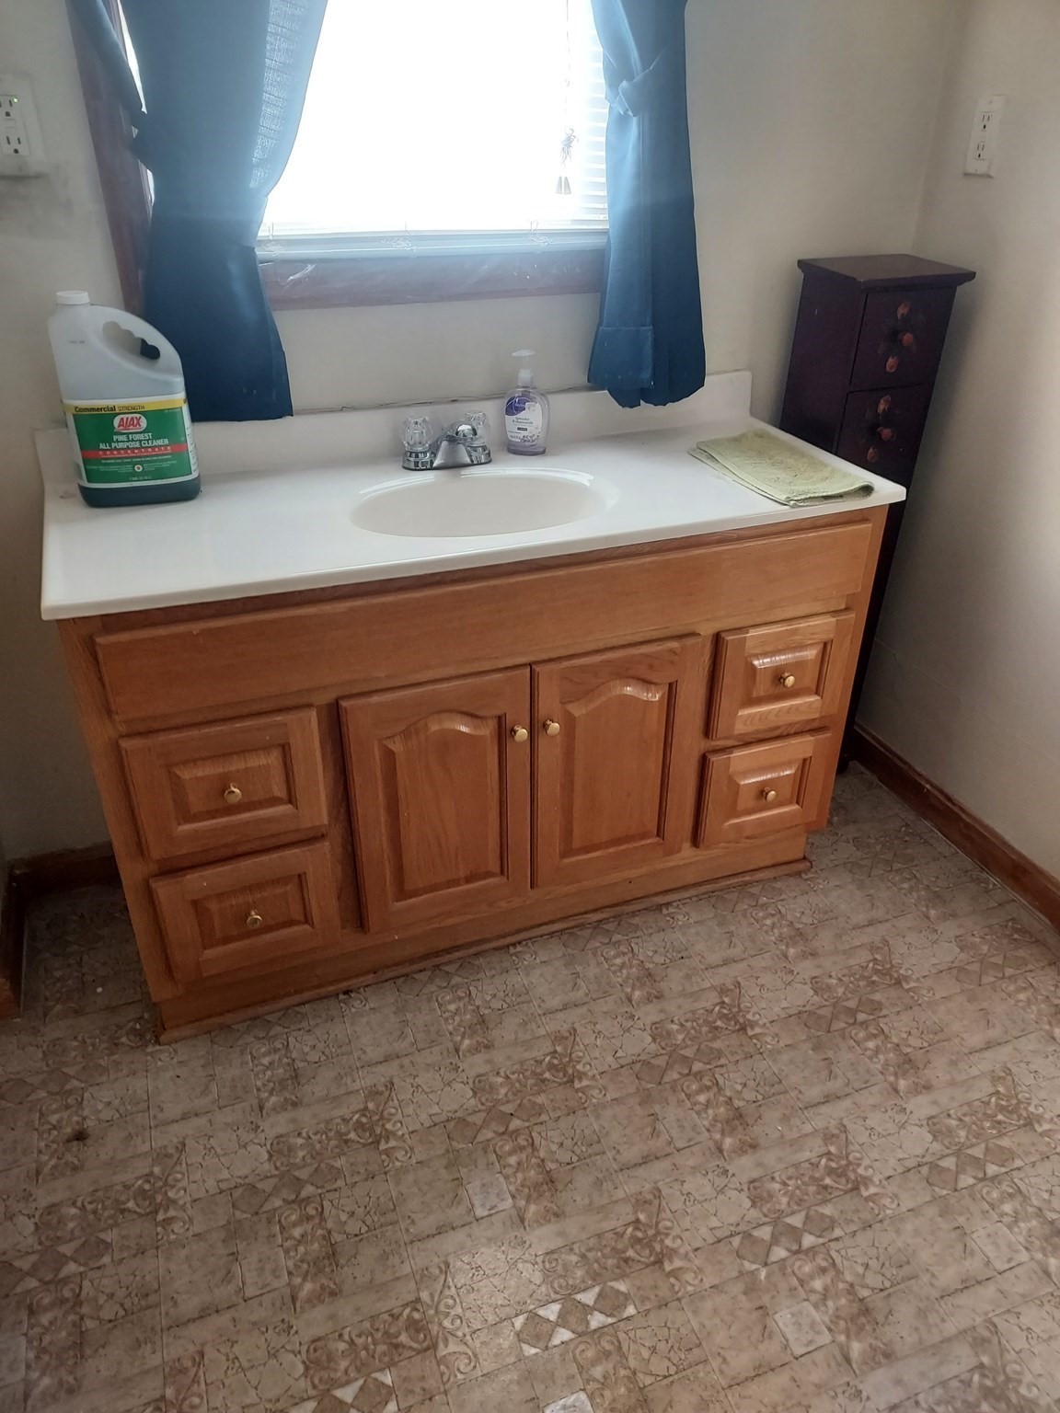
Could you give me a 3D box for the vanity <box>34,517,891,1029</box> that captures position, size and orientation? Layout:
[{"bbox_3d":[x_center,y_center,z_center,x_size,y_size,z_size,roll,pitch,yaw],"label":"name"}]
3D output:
[{"bbox_3d":[-0.085,-0.004,1.708,1.208,0.738,0.483,-11,33,-19],"label":"vanity"}]

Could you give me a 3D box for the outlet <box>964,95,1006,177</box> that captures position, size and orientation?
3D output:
[{"bbox_3d":[0.757,-0.947,1.627,0.008,0.115,0.070,-11,33,-19],"label":"outlet"}]

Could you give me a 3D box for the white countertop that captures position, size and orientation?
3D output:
[{"bbox_3d":[-0.074,-0.369,1.503,1.245,0.103,0.481,-11,33,-19],"label":"white countertop"}]

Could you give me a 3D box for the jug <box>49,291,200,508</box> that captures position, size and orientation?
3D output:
[{"bbox_3d":[-0.570,-0.438,1.384,0.167,0.283,0.114,-11,33,-19],"label":"jug"}]

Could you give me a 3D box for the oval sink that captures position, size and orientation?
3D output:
[{"bbox_3d":[-0.070,-0.252,1.488,0.395,0.130,0.243,-11,33,-19],"label":"oval sink"}]

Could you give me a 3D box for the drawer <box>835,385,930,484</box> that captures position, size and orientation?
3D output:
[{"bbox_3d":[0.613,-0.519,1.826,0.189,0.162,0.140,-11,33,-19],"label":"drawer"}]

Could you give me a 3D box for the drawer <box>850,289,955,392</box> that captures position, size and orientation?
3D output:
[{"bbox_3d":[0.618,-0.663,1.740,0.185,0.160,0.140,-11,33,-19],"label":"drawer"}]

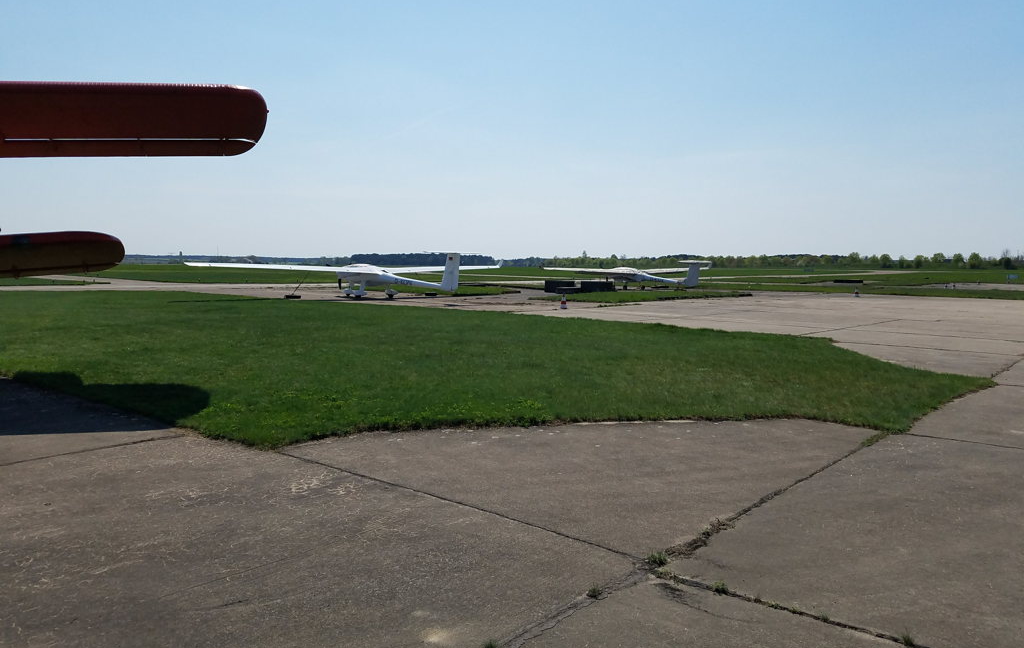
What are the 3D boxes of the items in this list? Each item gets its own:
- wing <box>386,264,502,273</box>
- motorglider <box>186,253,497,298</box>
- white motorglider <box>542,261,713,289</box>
[{"bbox_3d":[-3.281,-2.733,38.699,1.200,0.400,8.400,4,6,41],"label":"wing"},{"bbox_3d":[-5.344,-2.187,34.425,8.500,2.150,17.900,4,6,41],"label":"motorglider"},{"bbox_3d":[9.610,-3.379,53.768,17.900,2.150,8.500,-4,6,-40],"label":"white motorglider"}]

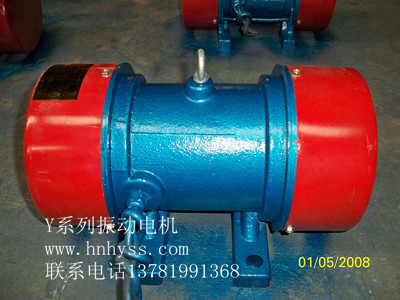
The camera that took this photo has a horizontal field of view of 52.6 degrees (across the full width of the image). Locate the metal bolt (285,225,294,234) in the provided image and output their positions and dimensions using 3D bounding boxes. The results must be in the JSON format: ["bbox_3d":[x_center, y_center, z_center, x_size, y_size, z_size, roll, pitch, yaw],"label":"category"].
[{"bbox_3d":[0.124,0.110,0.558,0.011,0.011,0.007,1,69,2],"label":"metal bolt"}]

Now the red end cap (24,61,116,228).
[{"bbox_3d":[-0.148,-0.006,0.549,0.087,0.216,0.216,1,38,2],"label":"red end cap"}]

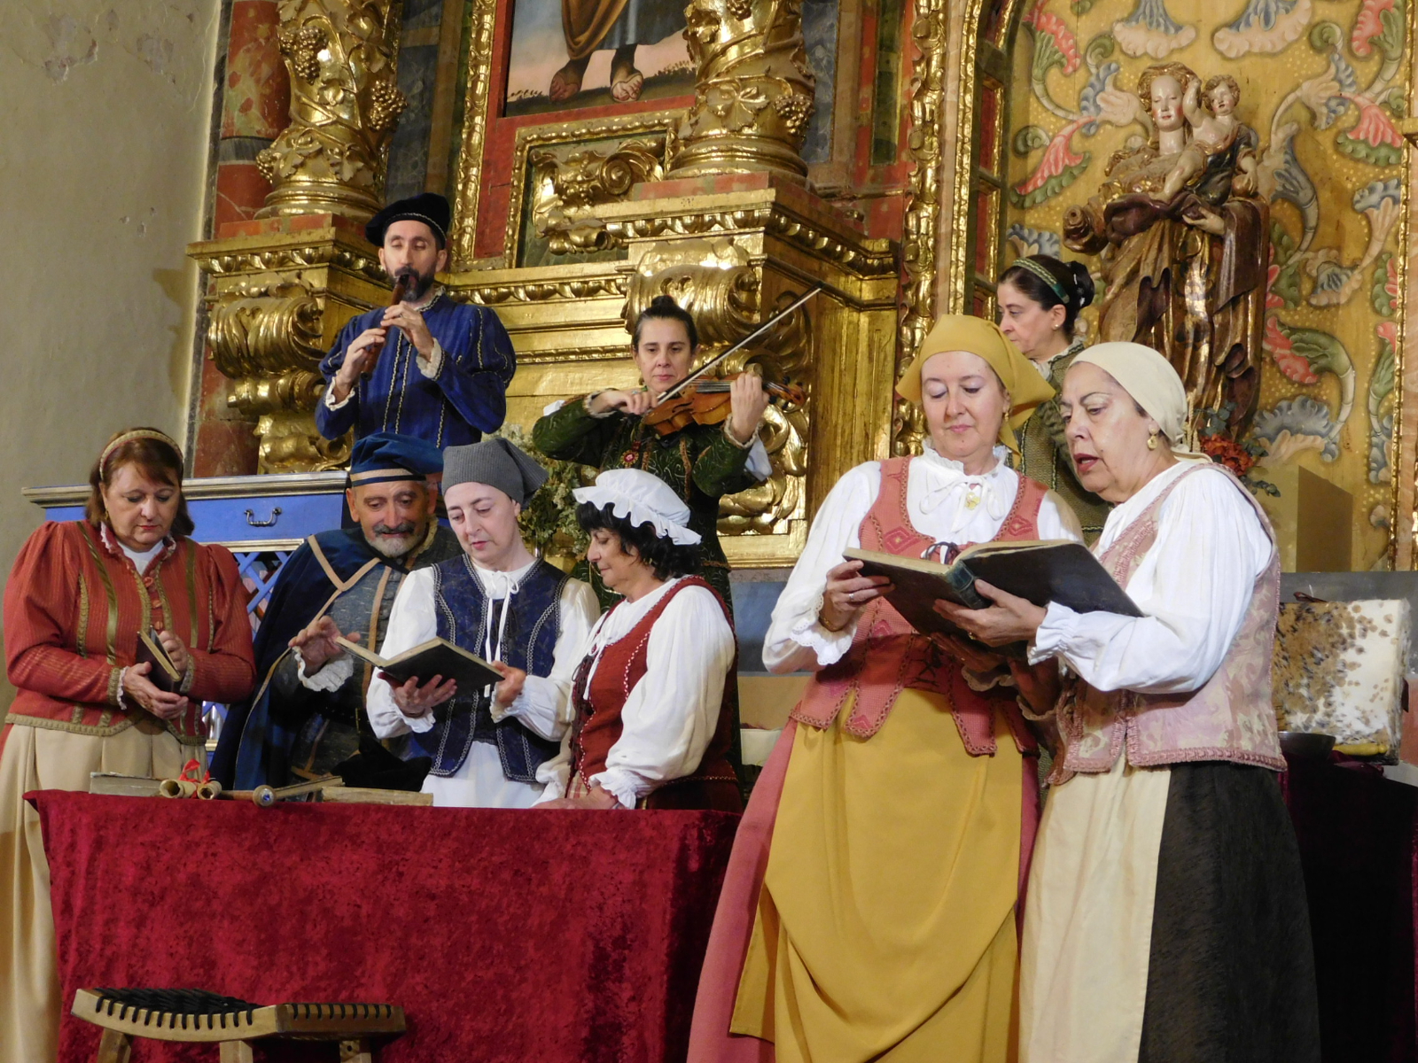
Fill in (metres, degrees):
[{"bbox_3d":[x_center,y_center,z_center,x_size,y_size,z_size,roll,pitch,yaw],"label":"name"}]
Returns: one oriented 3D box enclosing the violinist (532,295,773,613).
[{"bbox_3d":[-0.167,0.216,6.899,0.620,1.640,0.480,3,-6,0],"label":"violinist"}]

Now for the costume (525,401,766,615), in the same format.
[{"bbox_3d":[-0.165,0.338,6.914,0.620,1.360,0.460,3,-6,0],"label":"costume"}]

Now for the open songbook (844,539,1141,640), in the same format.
[{"bbox_3d":[0.450,0.095,4.250,0.420,0.080,0.280,-2,-26,27],"label":"open songbook"}]

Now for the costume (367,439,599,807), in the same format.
[{"bbox_3d":[-0.481,0.574,5.505,0.480,1.530,0.460,2,-6,11],"label":"costume"}]

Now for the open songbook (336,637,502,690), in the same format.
[{"bbox_3d":[-0.568,0.264,5.300,0.260,0.080,0.210,1,-22,42],"label":"open songbook"}]

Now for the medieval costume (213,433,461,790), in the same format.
[{"bbox_3d":[-0.757,0.561,5.704,0.600,1.550,0.500,4,-6,-6],"label":"medieval costume"}]

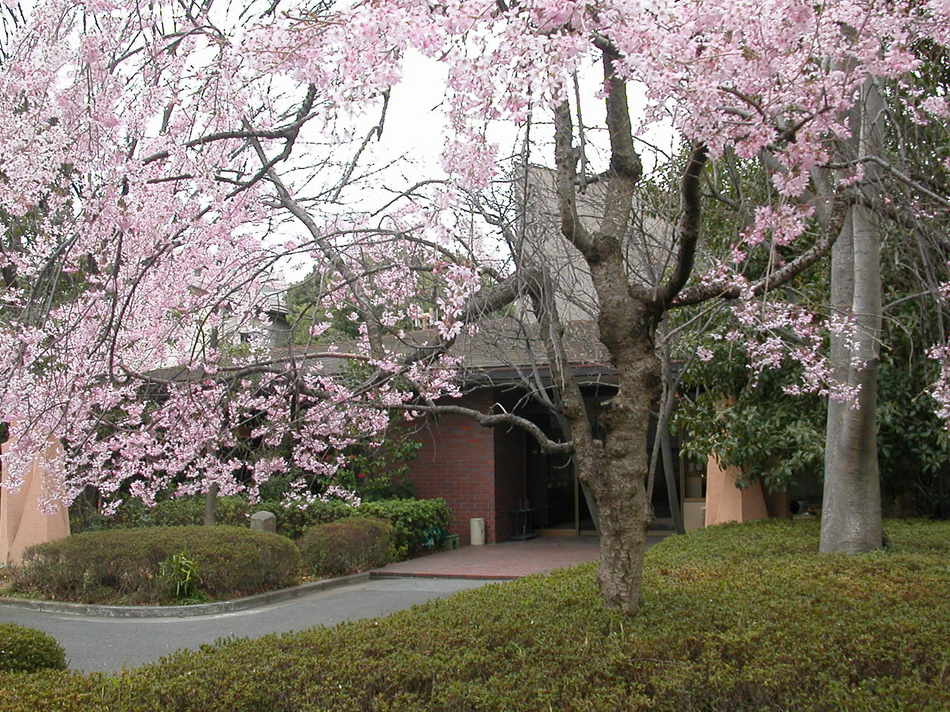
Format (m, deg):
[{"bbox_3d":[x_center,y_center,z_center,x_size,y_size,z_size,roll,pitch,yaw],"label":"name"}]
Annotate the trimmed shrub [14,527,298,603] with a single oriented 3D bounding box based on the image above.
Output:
[{"bbox_3d":[-3.750,2.372,11.744,3.300,0.650,2.400,0,-5,0],"label":"trimmed shrub"}]

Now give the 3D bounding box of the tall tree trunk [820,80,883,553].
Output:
[{"bbox_3d":[4.152,-0.471,11.178,0.660,5.264,0.620,0,-5,0],"label":"tall tree trunk"}]

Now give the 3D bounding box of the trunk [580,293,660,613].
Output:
[{"bbox_3d":[1.056,0.703,7.367,0.550,2.348,0.480,0,-5,0],"label":"trunk"}]

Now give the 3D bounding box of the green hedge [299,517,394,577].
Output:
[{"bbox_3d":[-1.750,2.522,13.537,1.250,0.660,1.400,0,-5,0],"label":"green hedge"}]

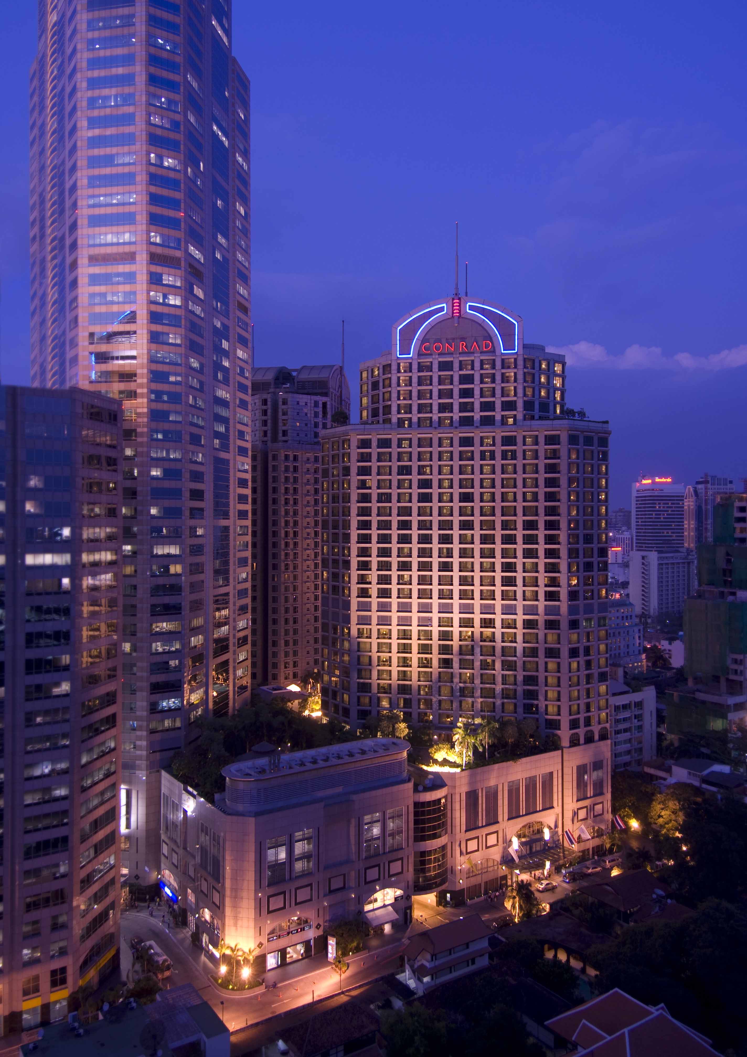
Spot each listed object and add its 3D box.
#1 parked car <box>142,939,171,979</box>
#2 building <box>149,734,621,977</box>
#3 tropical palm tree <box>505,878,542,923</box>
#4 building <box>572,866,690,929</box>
[{"bbox_3d":[-37.690,75.070,135.890,2.400,2.800,8.500,0,0,-32],"label":"parked car"},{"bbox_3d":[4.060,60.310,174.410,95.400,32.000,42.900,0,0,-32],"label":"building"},{"bbox_3d":[29.200,72.700,152.490,6.800,7.400,6.200,0,0,11],"label":"tropical palm tree"},{"bbox_3d":[50.730,72.010,150.780,17.400,8.800,14.200,0,0,-32],"label":"building"}]

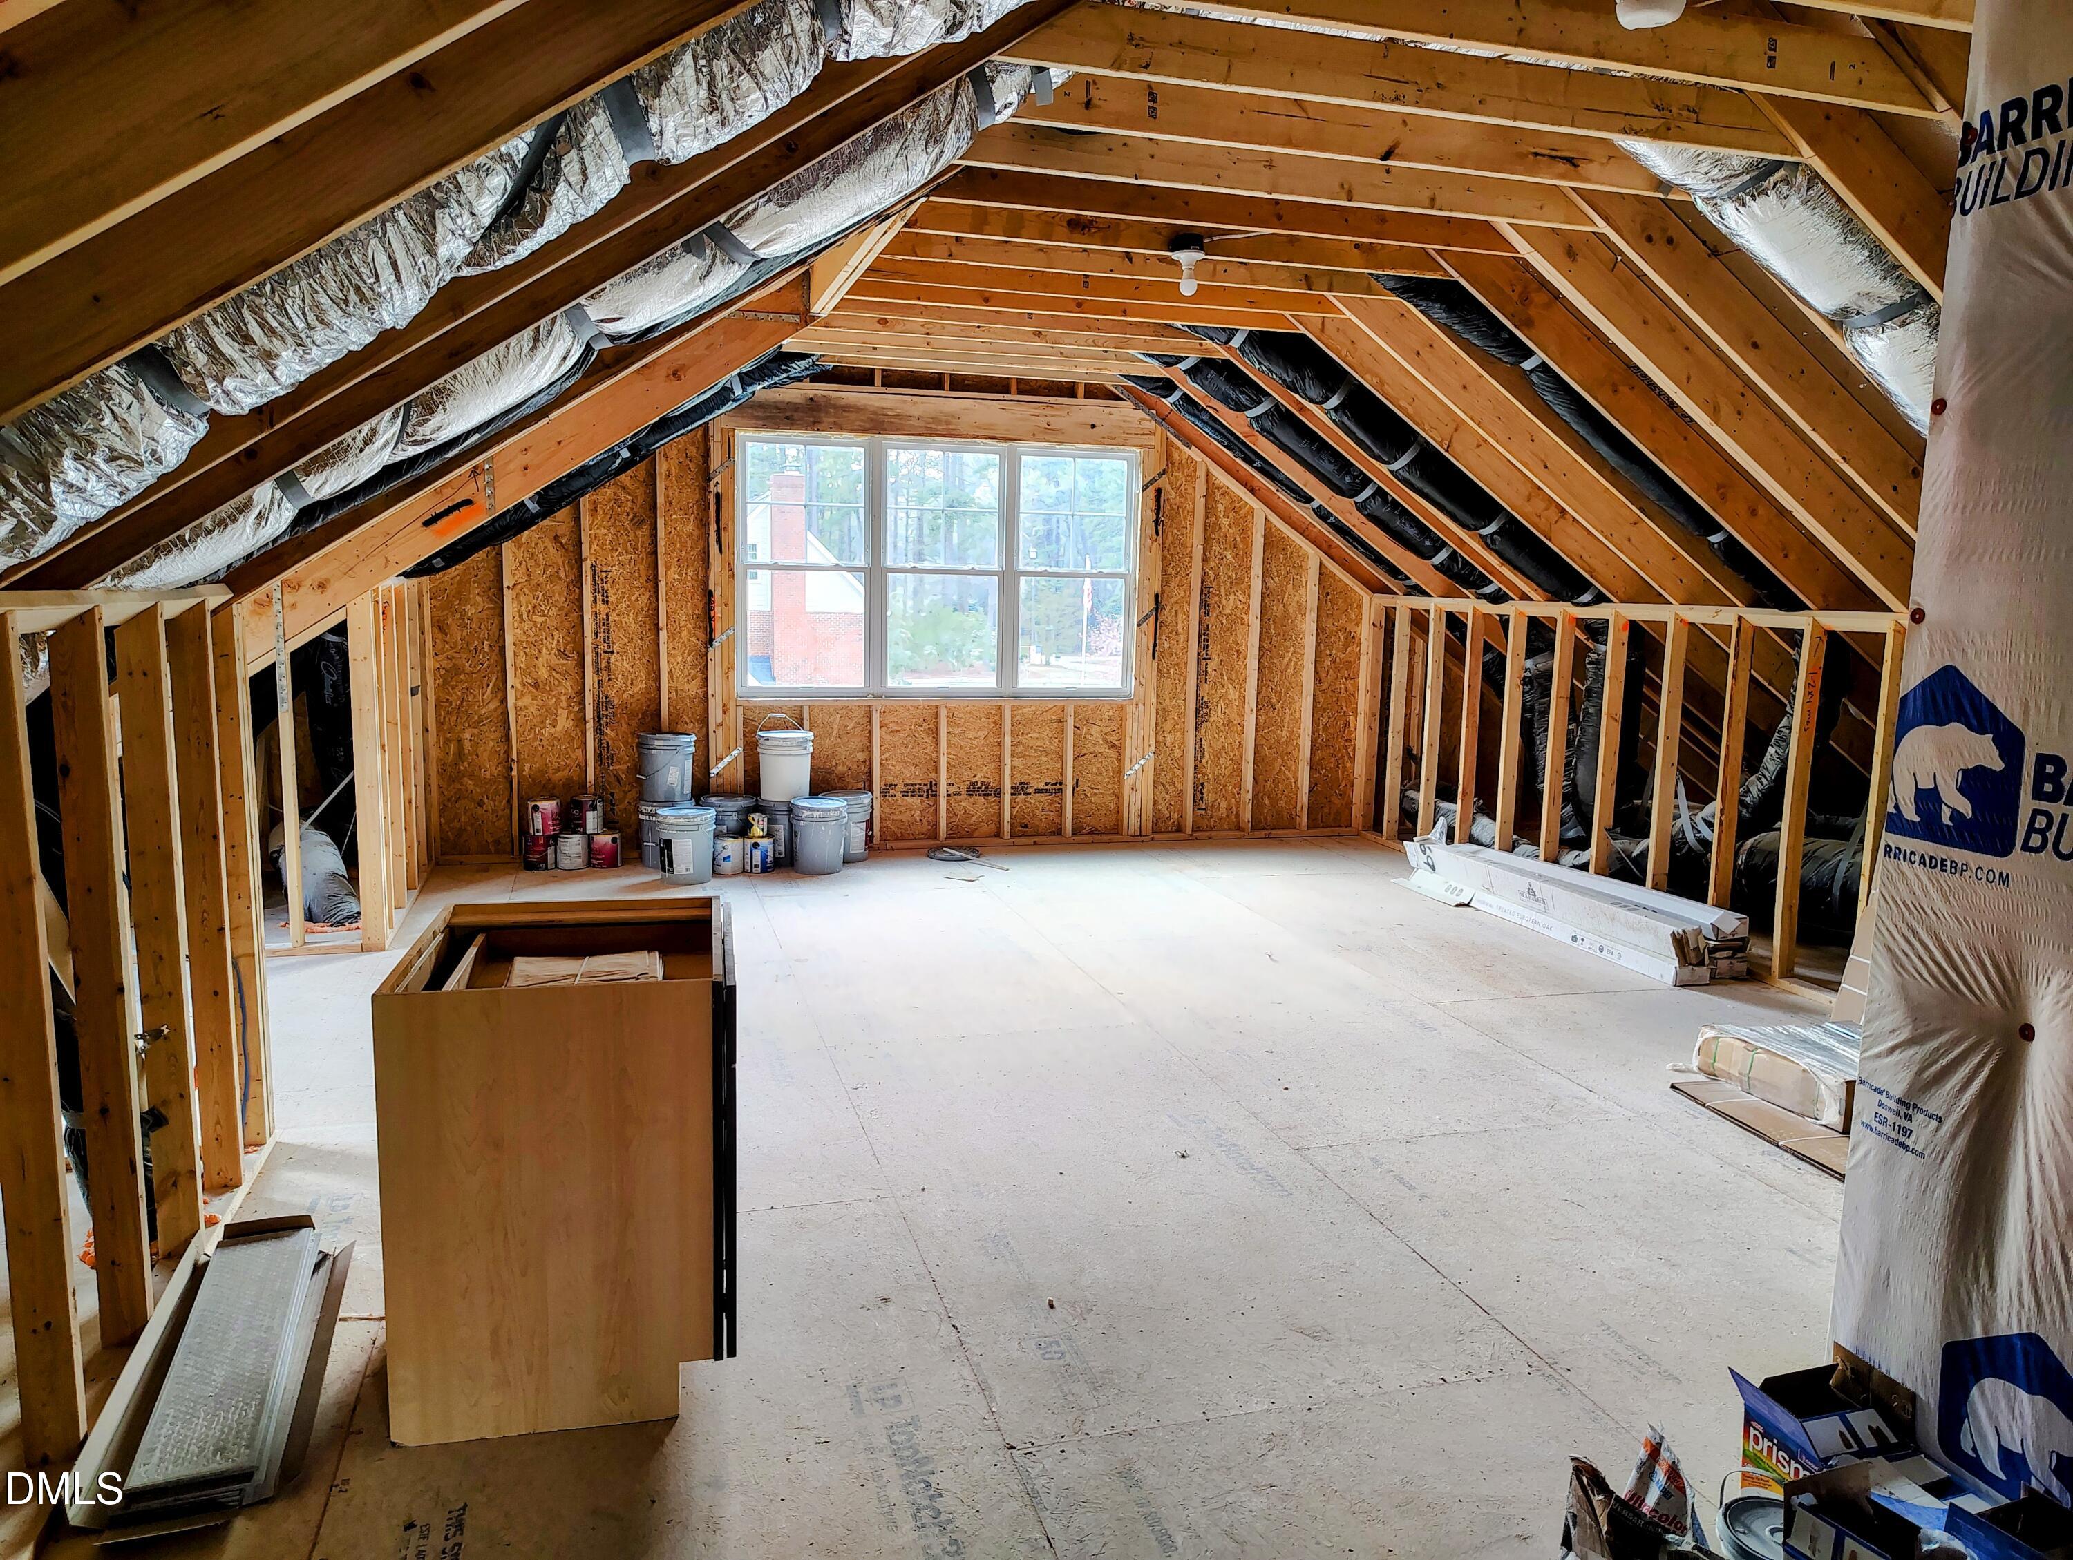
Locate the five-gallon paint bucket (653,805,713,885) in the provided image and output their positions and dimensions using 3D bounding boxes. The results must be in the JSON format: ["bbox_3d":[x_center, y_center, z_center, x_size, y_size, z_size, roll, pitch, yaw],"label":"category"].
[{"bbox_3d":[-1.879,0.355,7.741,0.308,0.373,0.308,-1,8,-16],"label":"five-gallon paint bucket"}]

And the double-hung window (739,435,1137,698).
[{"bbox_3d":[-0.561,-1.260,8.710,2.461,1.519,0.110,-1,8,-17],"label":"double-hung window"}]

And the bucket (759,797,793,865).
[{"bbox_3d":[-1.447,0.287,8.309,0.308,0.373,0.308,-1,8,-16],"label":"bucket"}]

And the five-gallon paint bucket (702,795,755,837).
[{"bbox_3d":[-1.752,0.294,8.206,0.308,0.373,0.308,-1,8,-16],"label":"five-gallon paint bucket"}]

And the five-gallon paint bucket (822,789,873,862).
[{"bbox_3d":[-1.121,0.277,8.446,0.308,0.373,0.308,1,8,0],"label":"five-gallon paint bucket"}]

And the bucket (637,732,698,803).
[{"bbox_3d":[-2.071,-0.068,8.096,0.308,0.373,0.308,-1,8,-16],"label":"bucket"}]

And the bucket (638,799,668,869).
[{"bbox_3d":[-2.080,0.294,8.146,0.308,0.373,0.308,-1,8,-16],"label":"bucket"}]

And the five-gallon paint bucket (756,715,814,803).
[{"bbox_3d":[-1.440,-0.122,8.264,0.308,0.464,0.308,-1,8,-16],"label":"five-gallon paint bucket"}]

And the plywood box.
[{"bbox_3d":[-0.970,0.769,3.081,0.636,0.876,0.744,0,8,-12],"label":"plywood box"}]

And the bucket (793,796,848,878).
[{"bbox_3d":[-1.226,0.318,8.127,0.308,0.373,0.308,-1,8,-16],"label":"bucket"}]

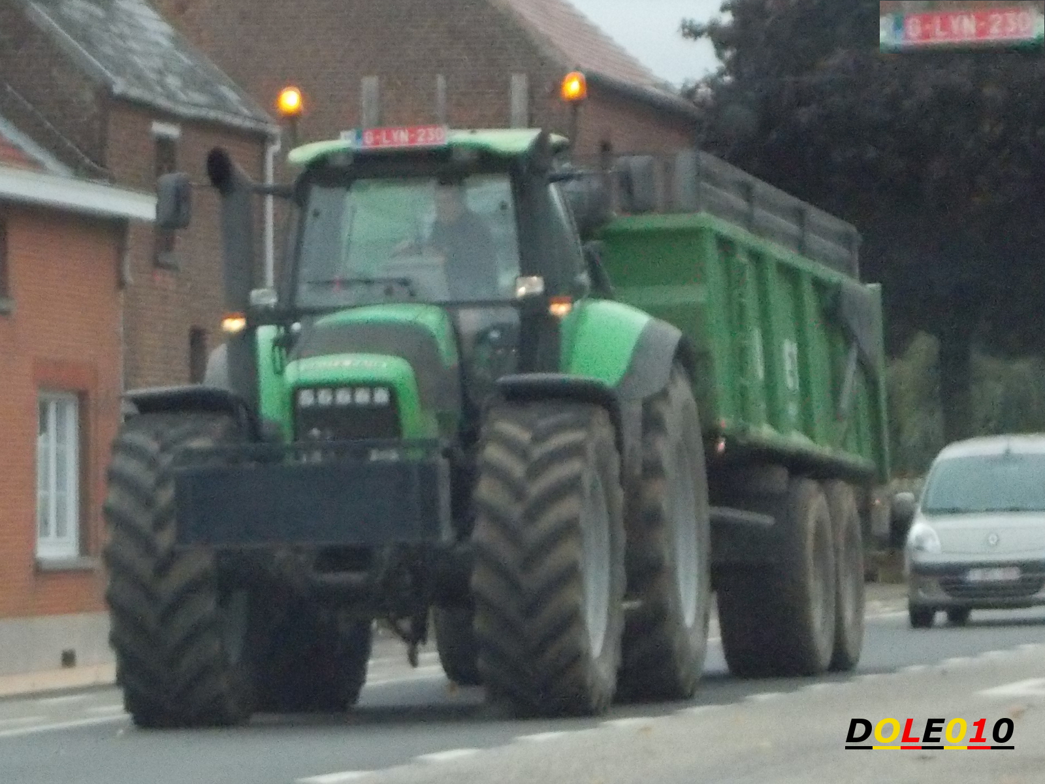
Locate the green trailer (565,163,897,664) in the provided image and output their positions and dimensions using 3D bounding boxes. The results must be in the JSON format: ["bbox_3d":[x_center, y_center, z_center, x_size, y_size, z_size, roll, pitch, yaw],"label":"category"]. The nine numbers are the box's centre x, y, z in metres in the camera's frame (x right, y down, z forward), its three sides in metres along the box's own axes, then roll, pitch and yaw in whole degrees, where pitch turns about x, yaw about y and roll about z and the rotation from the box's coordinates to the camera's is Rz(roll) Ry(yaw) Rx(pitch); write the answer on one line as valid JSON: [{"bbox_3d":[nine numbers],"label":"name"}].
[{"bbox_3d":[0.777,0.322,27.796,2.500,3.400,7.200,-2,-2,14],"label":"green trailer"}]

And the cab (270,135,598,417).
[{"bbox_3d":[-0.494,-0.603,21.700,1.550,1.700,1.650,-2,-2,12],"label":"cab"}]

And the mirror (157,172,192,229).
[{"bbox_3d":[-1.890,-1.037,21.300,0.180,0.310,0.100,-2,-2,12],"label":"mirror"}]

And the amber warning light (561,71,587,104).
[{"bbox_3d":[0.284,-1.668,21.500,0.145,0.175,0.145,-2,-2,0],"label":"amber warning light"}]

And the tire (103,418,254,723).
[{"bbox_3d":[-1.729,0.903,19.950,0.520,1.570,1.570,-2,-2,11],"label":"tire"}]

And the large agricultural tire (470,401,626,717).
[{"bbox_3d":[0.132,0.832,19.550,0.520,1.570,1.570,-2,-2,11],"label":"large agricultural tire"}]

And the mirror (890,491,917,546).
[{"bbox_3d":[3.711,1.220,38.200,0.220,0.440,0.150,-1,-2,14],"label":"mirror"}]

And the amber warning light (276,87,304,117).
[{"bbox_3d":[-1.291,-1.614,21.850,0.145,0.175,0.145,-2,-2,0],"label":"amber warning light"}]

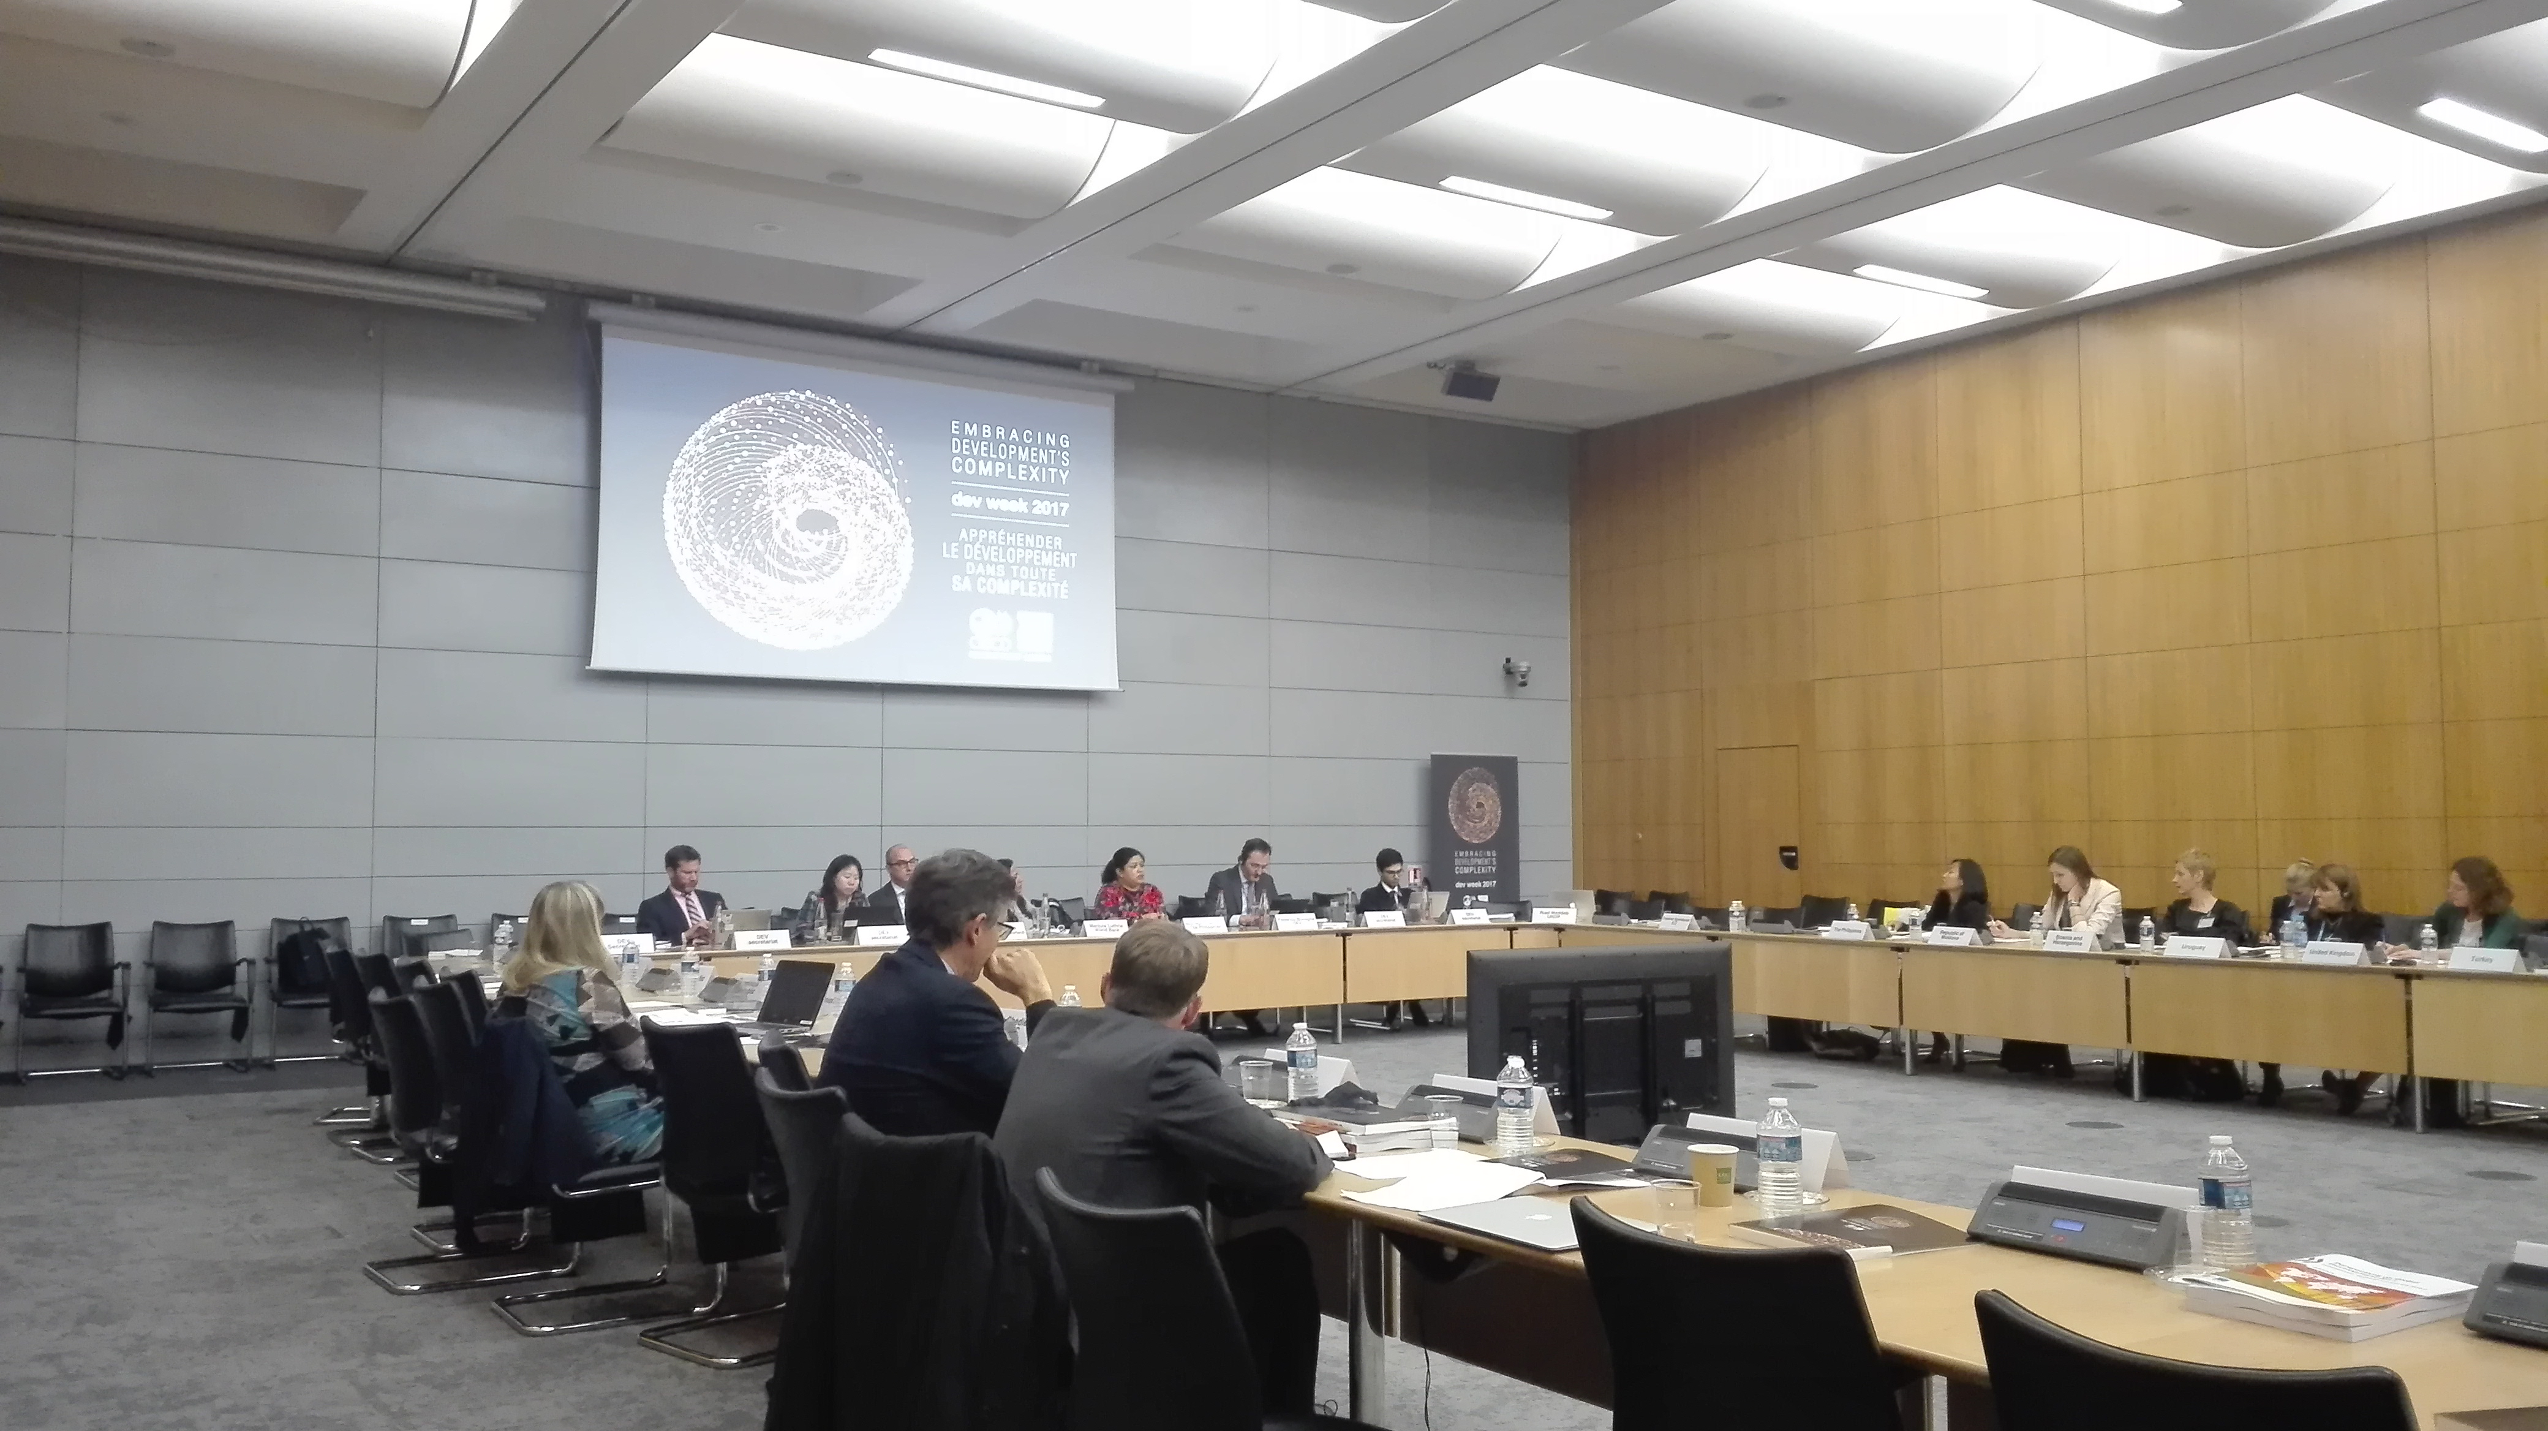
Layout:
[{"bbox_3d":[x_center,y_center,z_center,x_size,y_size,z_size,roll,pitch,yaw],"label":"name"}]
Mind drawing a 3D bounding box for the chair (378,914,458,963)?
[{"bbox_3d":[-5.122,1.630,10.950,0.560,0.840,0.570,2,-4,-31],"label":"chair"}]

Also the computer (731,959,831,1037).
[{"bbox_3d":[-1.535,0.848,5.488,0.310,0.210,0.292,-3,-5,44],"label":"computer"}]

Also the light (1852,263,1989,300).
[{"bbox_3d":[4.147,-2.782,11.688,1.200,0.070,0.170,2,-4,-31],"label":"light"}]

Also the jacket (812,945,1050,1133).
[{"bbox_3d":[-0.665,0.781,3.700,0.420,0.640,0.470,2,-4,-34],"label":"jacket"}]

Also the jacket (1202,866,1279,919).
[{"bbox_3d":[-0.201,1.297,11.900,0.480,0.590,0.360,2,-4,-29],"label":"jacket"}]

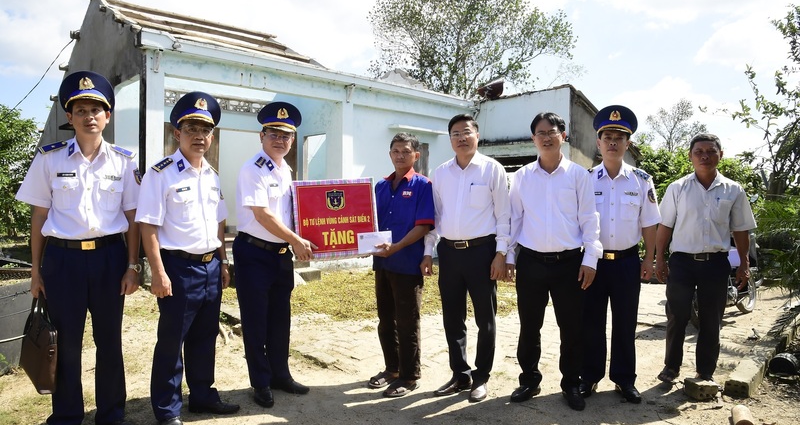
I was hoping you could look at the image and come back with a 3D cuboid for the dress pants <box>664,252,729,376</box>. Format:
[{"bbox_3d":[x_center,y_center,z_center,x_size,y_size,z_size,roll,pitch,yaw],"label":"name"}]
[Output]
[{"bbox_3d":[1.946,0.663,3.500,0.390,0.820,0.280,1,1,26],"label":"dress pants"}]

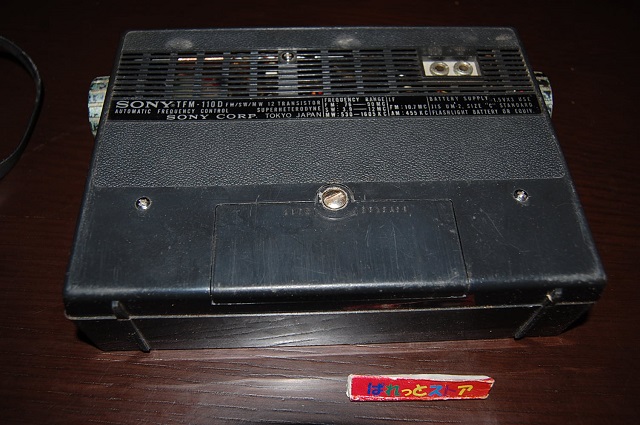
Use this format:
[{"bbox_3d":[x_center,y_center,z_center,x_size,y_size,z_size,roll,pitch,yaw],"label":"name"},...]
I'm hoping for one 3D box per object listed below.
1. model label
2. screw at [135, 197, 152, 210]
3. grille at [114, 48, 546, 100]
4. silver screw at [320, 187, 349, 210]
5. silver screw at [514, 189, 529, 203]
[{"bbox_3d":[0.005,-0.055,0.306,0.225,0.001,0.014,-1,57,-3],"label":"model label"},{"bbox_3d":[-0.081,-0.004,0.269,0.007,0.003,0.007,-1,57,-3],"label":"screw"},{"bbox_3d":[0.003,-0.076,0.320,0.223,0.004,0.035,-1,57,-3],"label":"grille"},{"bbox_3d":[0.007,-0.006,0.274,0.012,0.004,0.012,-1,57,-3],"label":"silver screw"},{"bbox_3d":[0.096,-0.008,0.278,0.007,0.003,0.007,-1,57,-3],"label":"silver screw"}]

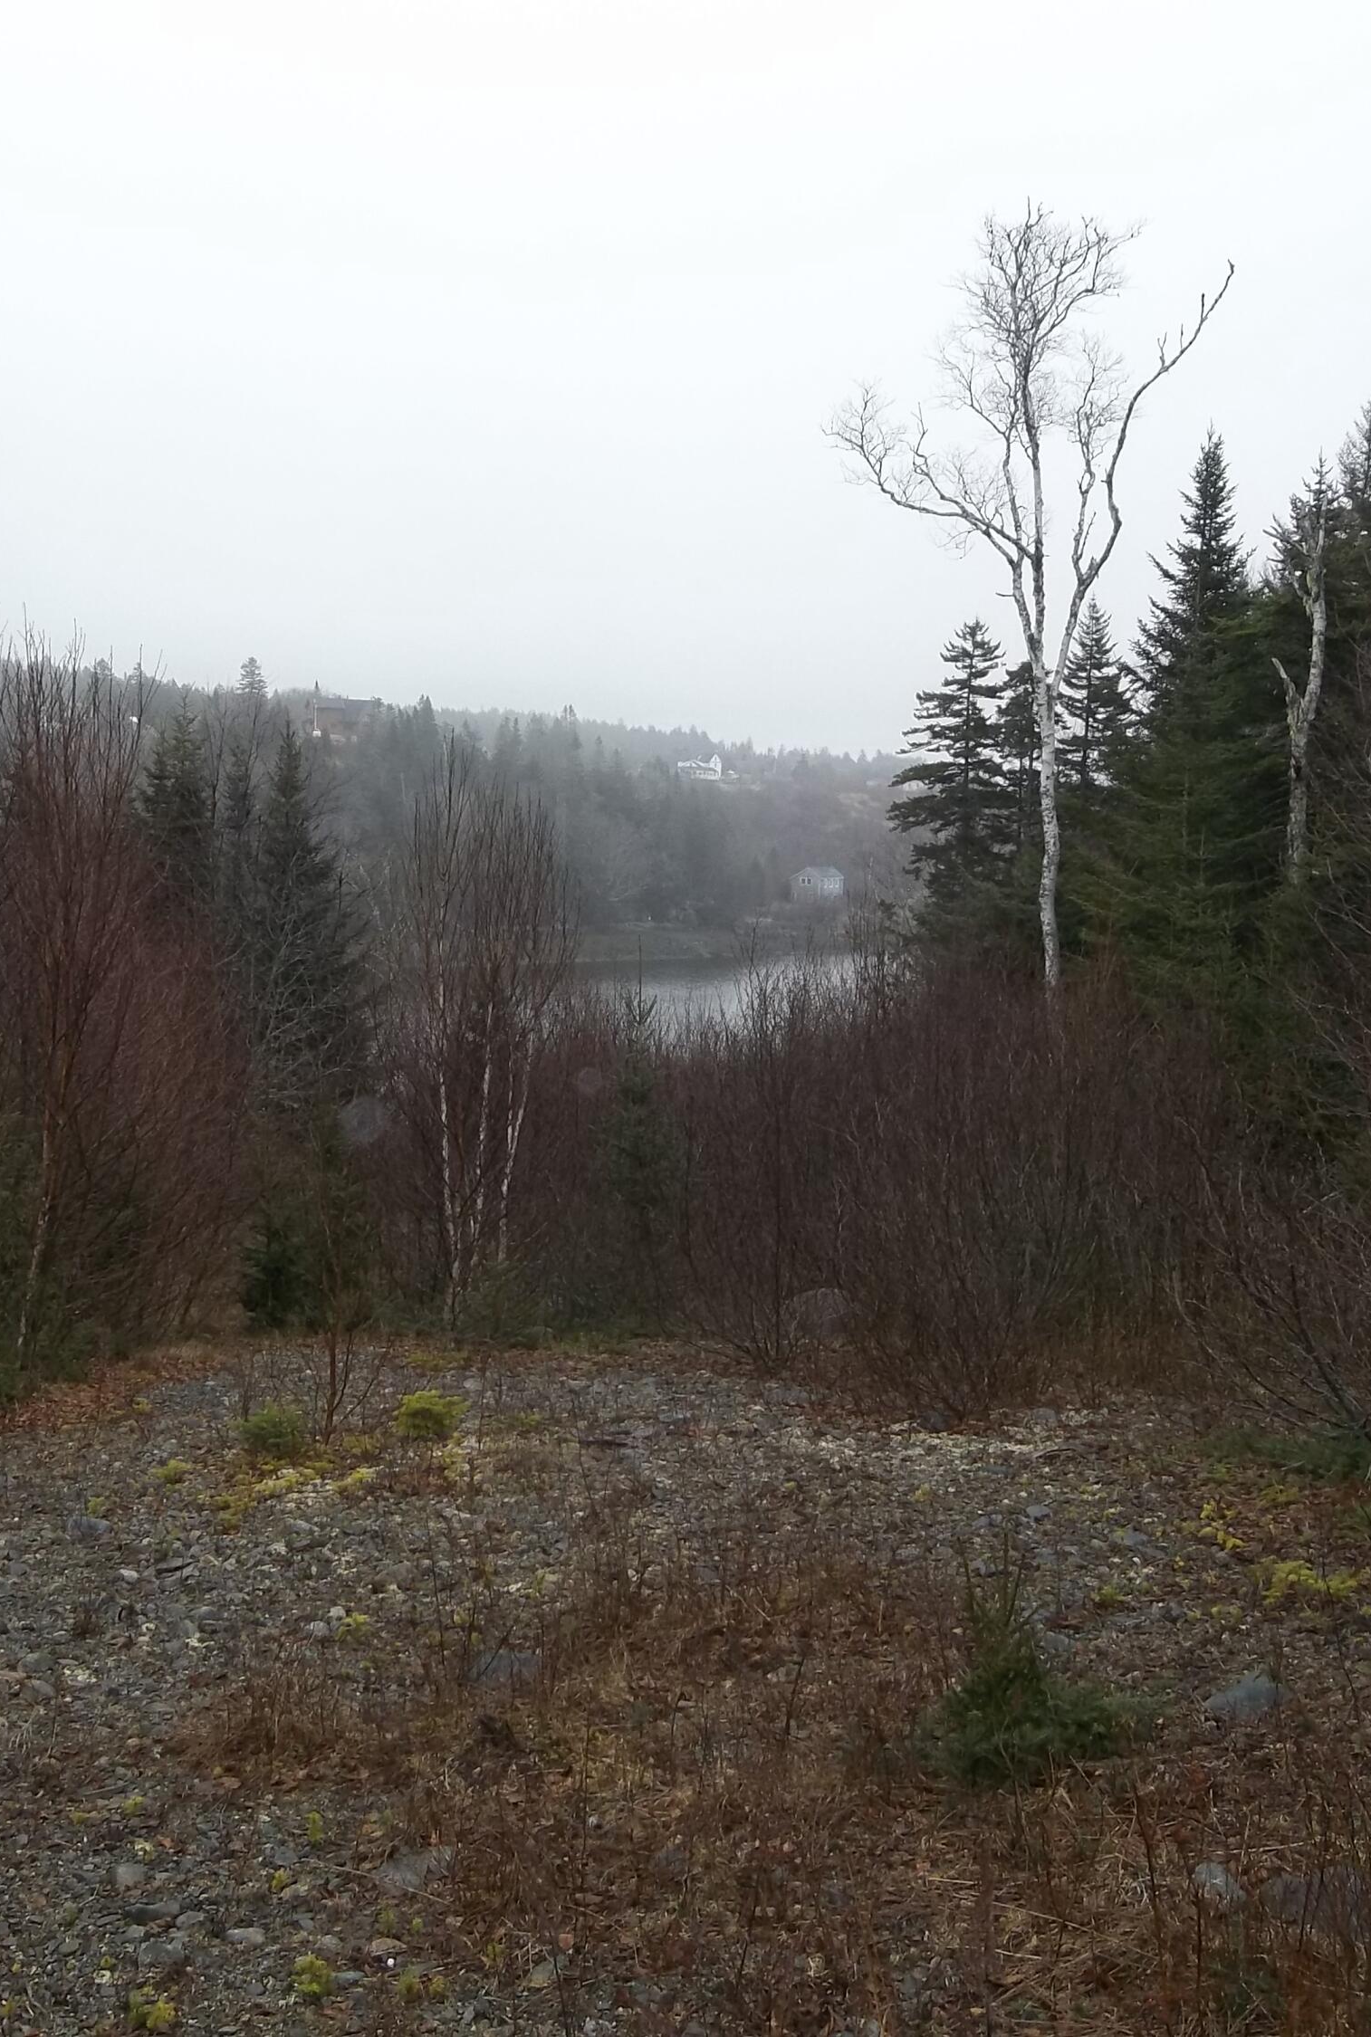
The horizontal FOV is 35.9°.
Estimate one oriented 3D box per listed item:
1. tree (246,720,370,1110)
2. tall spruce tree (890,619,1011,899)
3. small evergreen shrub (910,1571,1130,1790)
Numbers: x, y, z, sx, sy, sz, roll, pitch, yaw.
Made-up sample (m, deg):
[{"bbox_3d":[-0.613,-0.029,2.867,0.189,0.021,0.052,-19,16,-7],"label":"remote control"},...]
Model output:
[{"bbox_3d":[-3.022,-0.639,17.000,1.150,3.600,1.150,0,3,0],"label":"tree"},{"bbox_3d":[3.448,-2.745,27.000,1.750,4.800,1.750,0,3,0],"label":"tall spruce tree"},{"bbox_3d":[0.675,1.298,4.200,0.460,0.430,0.440,0,3,0],"label":"small evergreen shrub"}]

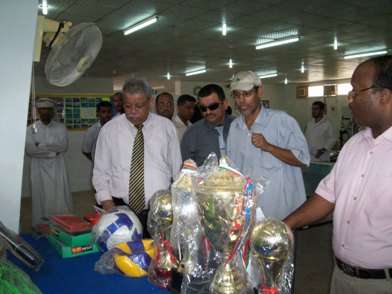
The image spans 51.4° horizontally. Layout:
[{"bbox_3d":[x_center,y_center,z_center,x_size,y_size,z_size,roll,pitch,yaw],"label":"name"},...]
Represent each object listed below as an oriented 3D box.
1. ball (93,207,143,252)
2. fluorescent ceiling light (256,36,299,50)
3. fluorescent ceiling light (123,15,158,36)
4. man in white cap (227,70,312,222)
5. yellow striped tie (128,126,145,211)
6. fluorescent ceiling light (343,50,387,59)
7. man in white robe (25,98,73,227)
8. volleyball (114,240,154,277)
[{"bbox_3d":[-0.349,0.375,1.820,0.224,0.224,0.224,0,6,0],"label":"ball"},{"bbox_3d":[1.440,-1.858,7.300,0.090,0.090,1.220,-3,7,-28],"label":"fluorescent ceiling light"},{"bbox_3d":[-0.734,-1.571,5.300,0.090,0.090,1.220,-3,7,-28],"label":"fluorescent ceiling light"},{"bbox_3d":[0.439,0.424,2.491,0.520,1.759,0.380,3,7,30],"label":"man in white cap"},{"bbox_3d":[-0.340,0.123,2.330,0.092,0.530,0.060,0,6,-5],"label":"yellow striped tie"},{"bbox_3d":[3.941,-2.160,9.500,0.090,0.090,1.220,-3,7,-28],"label":"fluorescent ceiling light"},{"bbox_3d":[-1.634,0.285,4.586,0.500,1.661,0.340,-2,6,-19],"label":"man in white robe"},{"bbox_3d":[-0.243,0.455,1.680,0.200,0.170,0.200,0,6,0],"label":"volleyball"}]

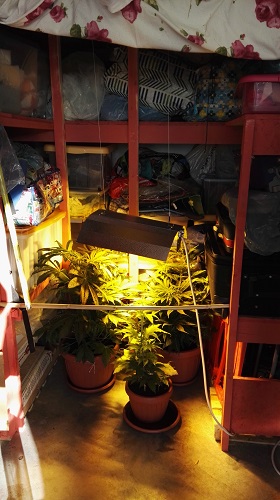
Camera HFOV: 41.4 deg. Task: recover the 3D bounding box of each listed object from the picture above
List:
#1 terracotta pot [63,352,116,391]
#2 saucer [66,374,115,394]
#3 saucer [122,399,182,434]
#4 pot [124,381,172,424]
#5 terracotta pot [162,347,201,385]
[{"bbox_3d":[-0.312,0.703,2.377,0.358,0.262,0.358,0,15,0],"label":"terracotta pot"},{"bbox_3d":[-0.312,0.820,2.410,0.314,0.036,0.314,0,15,0],"label":"saucer"},{"bbox_3d":[0.069,0.909,2.082,0.322,0.034,0.322,0,15,0],"label":"saucer"},{"bbox_3d":[0.054,0.821,2.060,0.259,0.201,0.259,0,15,0],"label":"pot"},{"bbox_3d":[0.257,0.699,2.415,0.287,0.243,0.287,0,15,0],"label":"terracotta pot"}]

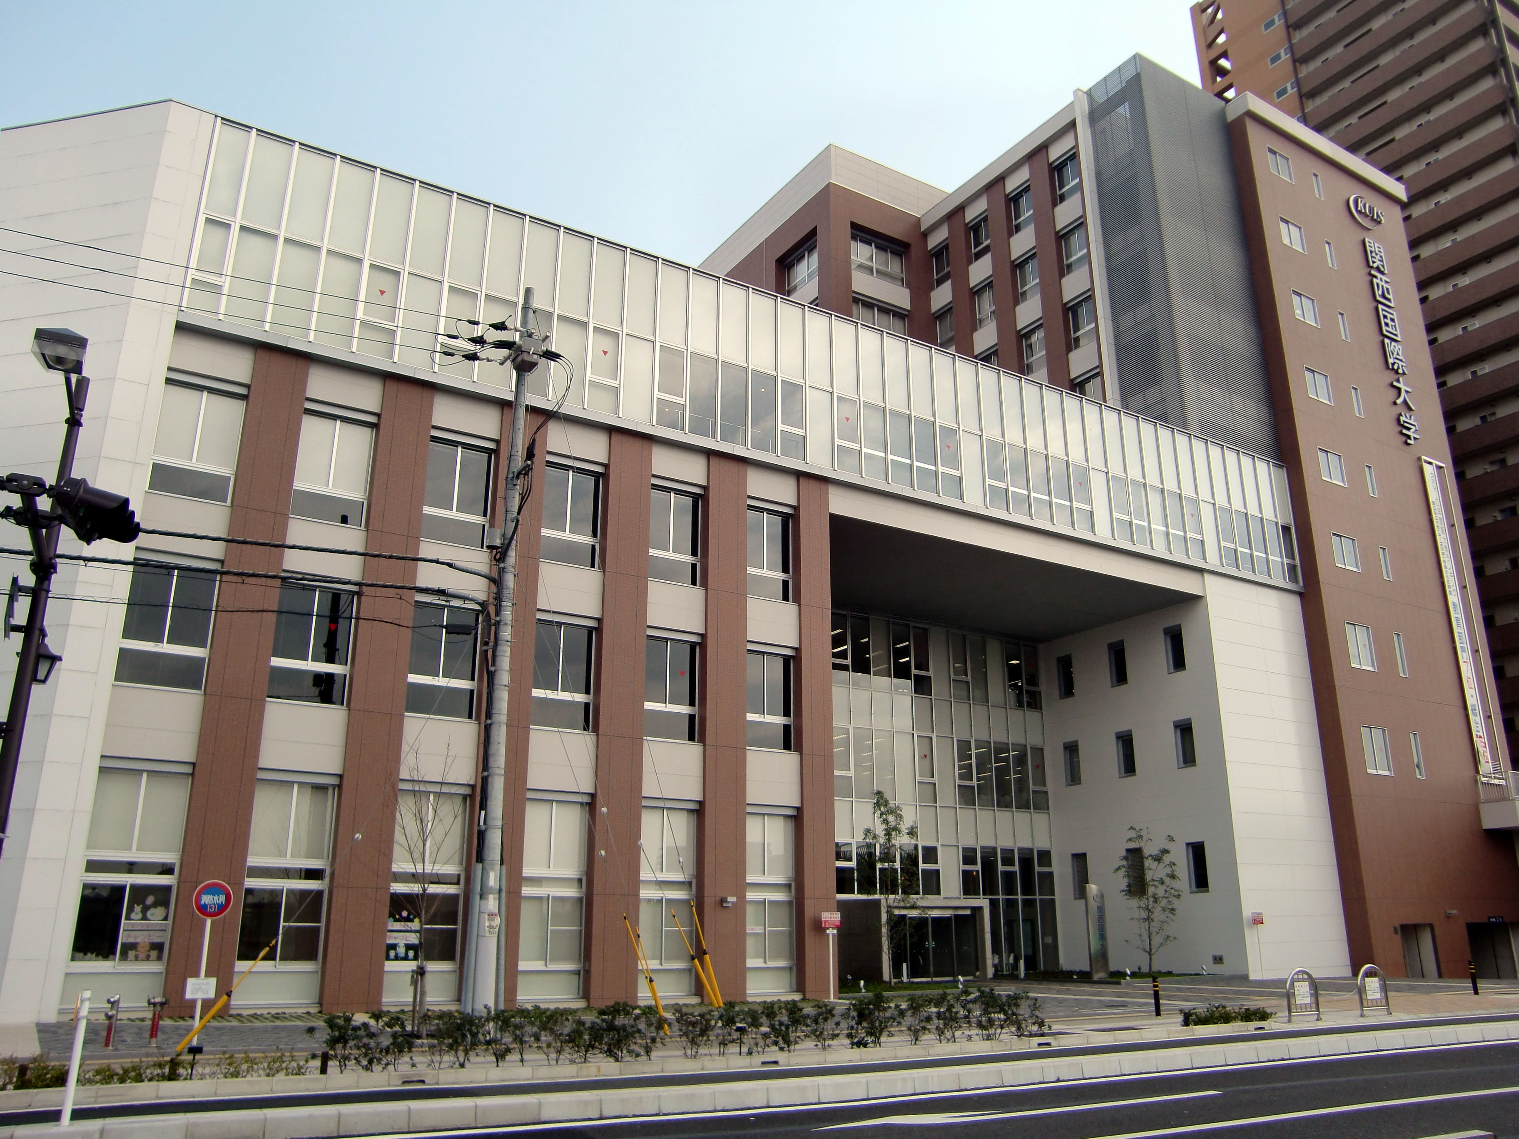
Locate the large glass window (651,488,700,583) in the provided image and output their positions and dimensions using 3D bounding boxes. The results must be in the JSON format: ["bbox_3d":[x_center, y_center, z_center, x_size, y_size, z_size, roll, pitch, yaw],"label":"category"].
[{"bbox_3d":[-2.406,-0.911,33.650,1.782,2.720,0.148,11,-20,-30],"label":"large glass window"}]

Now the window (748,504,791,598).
[{"bbox_3d":[0.195,-0.428,35.452,1.735,2.761,0.140,11,-21,-30],"label":"window"}]

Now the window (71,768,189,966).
[{"bbox_3d":[-12.769,6.052,24.904,1.789,3.906,0.150,11,-21,-30],"label":"window"}]

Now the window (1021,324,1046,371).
[{"bbox_3d":[12.548,-9.875,55.218,0.148,2.205,1.696,11,-20,-30],"label":"window"}]

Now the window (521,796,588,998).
[{"bbox_3d":[-4.964,7.830,29.432,1.780,4.547,0.140,11,-21,-30],"label":"window"}]

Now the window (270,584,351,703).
[{"bbox_3d":[-10.195,1.705,27.995,1.789,2.688,0.150,11,-21,-30],"label":"window"}]

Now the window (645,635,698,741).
[{"bbox_3d":[-2.406,3.180,32.374,1.782,2.735,0.148,11,-20,-30],"label":"window"}]

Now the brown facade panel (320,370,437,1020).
[{"bbox_3d":[-8.773,2.428,28.466,1.240,14.699,0.420,11,-21,-30],"label":"brown facade panel"}]

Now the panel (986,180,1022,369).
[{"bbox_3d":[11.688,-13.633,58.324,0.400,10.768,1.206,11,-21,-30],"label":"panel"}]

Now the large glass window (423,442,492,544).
[{"bbox_3d":[-7.585,-1.877,30.903,1.780,2.698,0.140,11,-21,-30],"label":"large glass window"}]

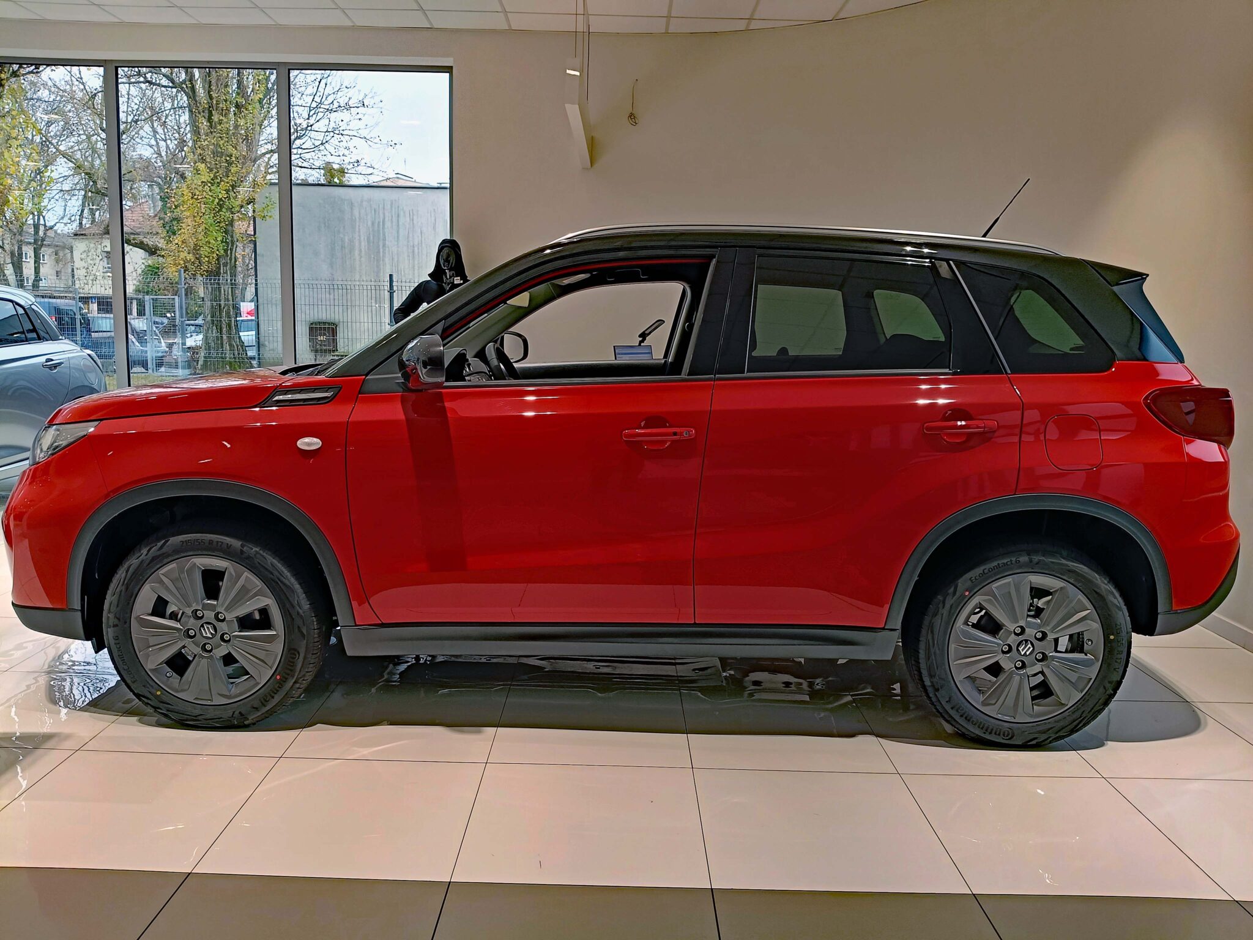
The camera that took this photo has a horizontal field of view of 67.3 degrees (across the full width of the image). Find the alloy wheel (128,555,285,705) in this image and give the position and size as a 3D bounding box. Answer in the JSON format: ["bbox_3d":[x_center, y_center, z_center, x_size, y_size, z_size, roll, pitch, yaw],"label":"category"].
[{"bbox_3d":[-1.271,0.472,2.950,0.472,0.472,0.185,1,8,0],"label":"alloy wheel"}]

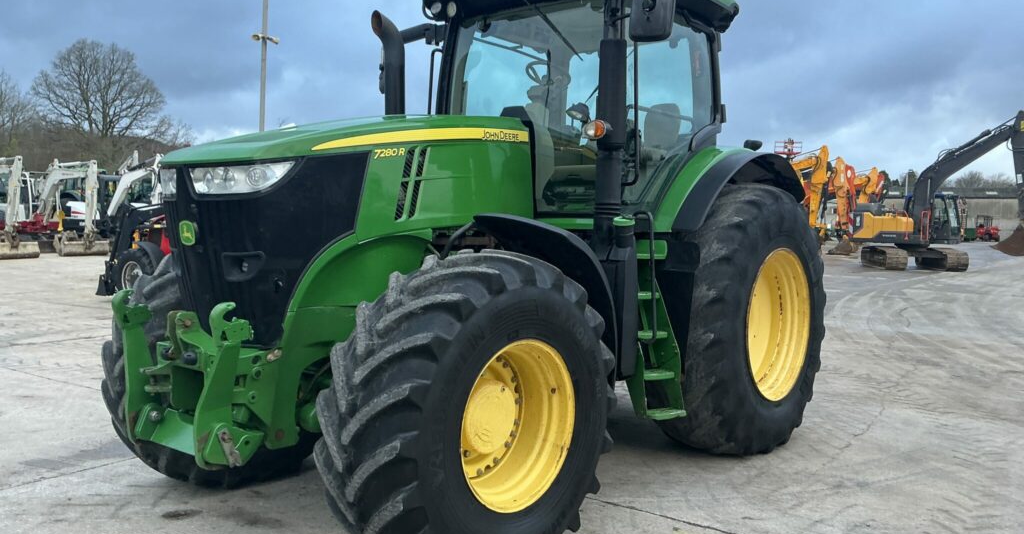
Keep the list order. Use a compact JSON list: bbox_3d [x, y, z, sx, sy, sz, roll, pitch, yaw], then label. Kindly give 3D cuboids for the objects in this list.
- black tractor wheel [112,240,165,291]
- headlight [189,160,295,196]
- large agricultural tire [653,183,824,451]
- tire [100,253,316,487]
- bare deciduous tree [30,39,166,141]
[{"bbox_3d":[-6.512,0.212,14.547,1.100,1.080,0.340,3,3,30],"label":"black tractor wheel"},{"bbox_3d":[-1.256,-0.421,3.907,0.460,0.170,0.170,2,3,3],"label":"headlight"},{"bbox_3d":[1.730,0.383,6.259,0.700,1.980,2.030,4,4,41],"label":"large agricultural tire"},{"bbox_3d":[-1.754,0.572,5.365,0.600,1.514,1.590,4,4,42],"label":"tire"},{"bbox_3d":[-44.929,-18.200,90.000,14.600,13.000,13.500,0,3,-27],"label":"bare deciduous tree"}]

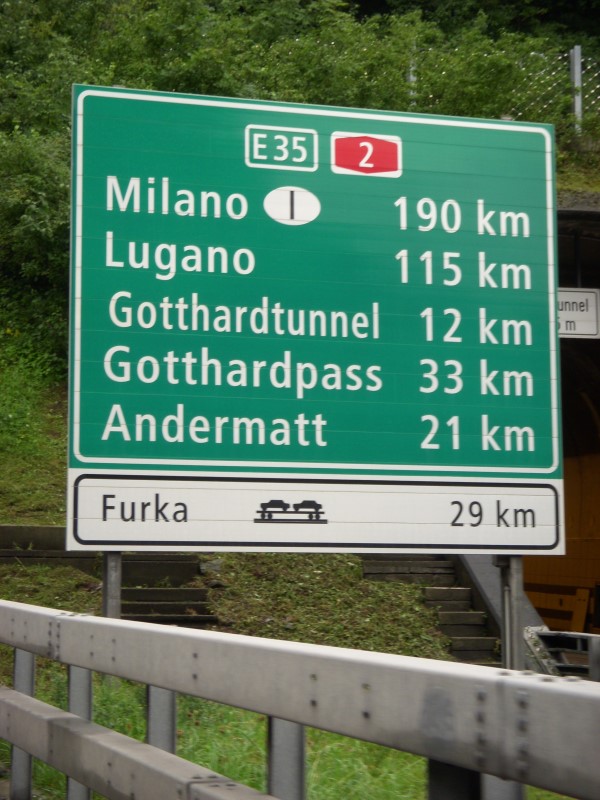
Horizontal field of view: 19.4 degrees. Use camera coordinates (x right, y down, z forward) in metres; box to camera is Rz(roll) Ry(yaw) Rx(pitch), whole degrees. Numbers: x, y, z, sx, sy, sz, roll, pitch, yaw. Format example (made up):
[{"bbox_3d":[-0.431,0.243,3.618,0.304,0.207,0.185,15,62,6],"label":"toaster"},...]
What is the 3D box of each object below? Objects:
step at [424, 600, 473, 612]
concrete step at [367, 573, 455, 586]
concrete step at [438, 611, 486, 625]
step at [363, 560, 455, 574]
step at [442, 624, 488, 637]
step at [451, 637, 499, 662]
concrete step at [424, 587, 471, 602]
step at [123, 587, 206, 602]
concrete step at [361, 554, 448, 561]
[{"bbox_3d":[2.170,3.096,26.348,0.733,0.166,0.340,2,-9,-15],"label":"step"},{"bbox_3d":[1.616,2.739,26.796,1.430,0.199,0.340,2,-9,-15],"label":"concrete step"},{"bbox_3d":[2.330,3.210,25.830,0.719,0.192,0.340,2,-9,-15],"label":"concrete step"},{"bbox_3d":[1.602,2.552,26.820,1.431,0.184,0.340,2,-9,-15],"label":"step"},{"bbox_3d":[2.350,3.390,25.808,0.733,0.177,0.340,2,-9,-15],"label":"step"},{"bbox_3d":[2.449,3.590,25.260,0.703,0.346,0.340,2,-9,-15],"label":"step"},{"bbox_3d":[2.164,2.920,26.373,0.719,0.196,0.340,2,-9,-15],"label":"concrete step"},{"bbox_3d":[-1.998,2.763,24.762,1.378,0.198,0.340,2,-9,-15],"label":"step"},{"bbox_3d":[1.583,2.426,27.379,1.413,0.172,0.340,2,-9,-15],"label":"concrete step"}]

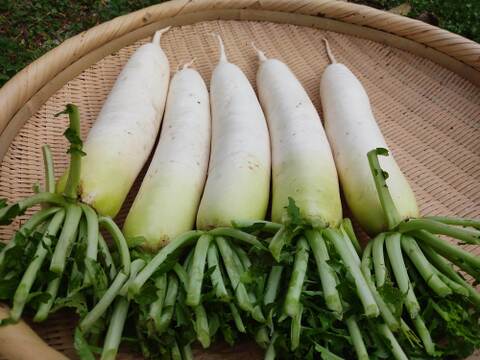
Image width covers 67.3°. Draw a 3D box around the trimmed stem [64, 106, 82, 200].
[{"bbox_3d":[-0.188,-0.032,0.402,0.014,0.014,0.105,0,86,2],"label":"trimmed stem"}]

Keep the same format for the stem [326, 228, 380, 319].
[{"bbox_3d":[0.100,0.082,0.327,0.012,0.015,0.083,-14,56,-10],"label":"stem"}]

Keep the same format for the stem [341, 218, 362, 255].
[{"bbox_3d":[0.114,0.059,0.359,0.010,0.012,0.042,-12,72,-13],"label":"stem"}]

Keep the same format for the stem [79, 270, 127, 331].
[{"bbox_3d":[-0.114,0.102,0.304,0.008,0.008,0.054,25,68,23],"label":"stem"}]

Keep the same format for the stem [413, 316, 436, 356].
[{"bbox_3d":[0.158,0.129,0.314,0.011,0.011,0.044,-6,52,-3],"label":"stem"}]

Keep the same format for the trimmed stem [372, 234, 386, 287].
[{"bbox_3d":[0.127,0.072,0.325,0.010,0.011,0.050,6,62,7],"label":"trimmed stem"}]

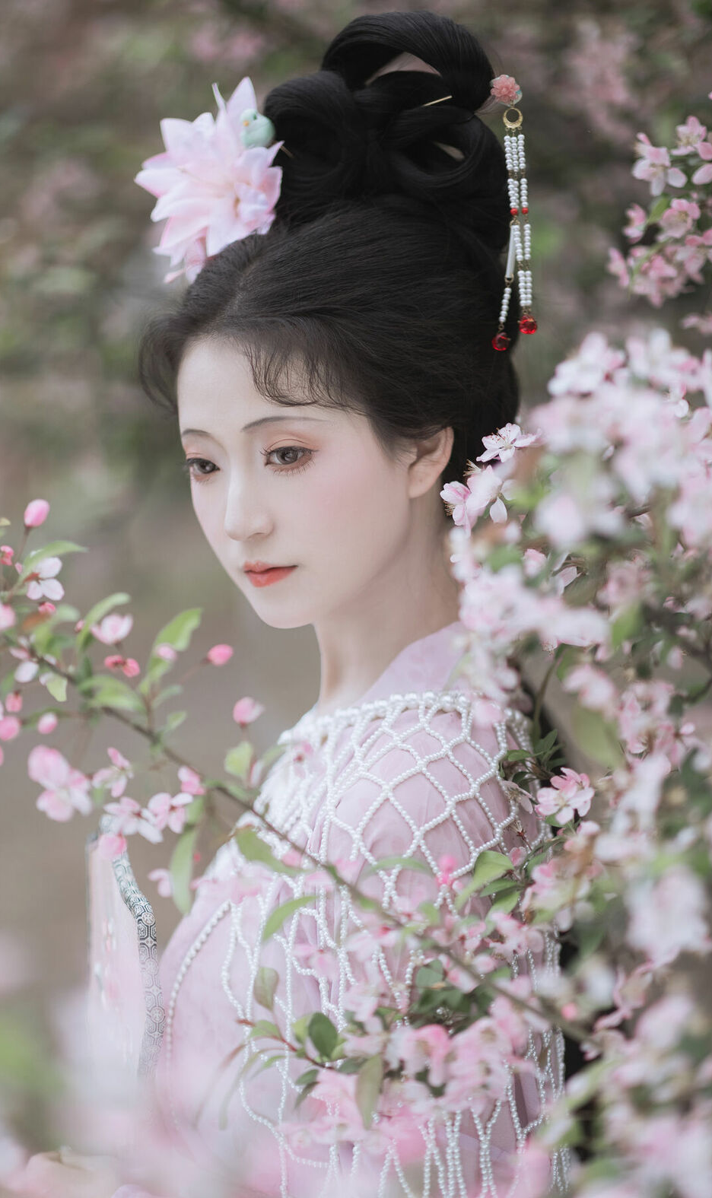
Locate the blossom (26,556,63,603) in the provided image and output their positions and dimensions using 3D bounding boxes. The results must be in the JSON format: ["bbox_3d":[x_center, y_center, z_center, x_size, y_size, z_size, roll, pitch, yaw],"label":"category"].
[{"bbox_3d":[-0.171,-0.011,1.550,0.023,0.025,0.020,-1,2,-17],"label":"blossom"}]

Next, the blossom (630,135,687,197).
[{"bbox_3d":[0.187,-0.269,1.750,0.034,0.038,0.026,0,2,11],"label":"blossom"}]

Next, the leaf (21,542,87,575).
[{"bbox_3d":[-0.177,-0.024,1.660,0.039,0.013,0.012,-22,-16,0],"label":"leaf"}]

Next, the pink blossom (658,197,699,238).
[{"bbox_3d":[0.200,-0.236,1.750,0.025,0.025,0.022,-1,2,-17],"label":"pink blossom"}]

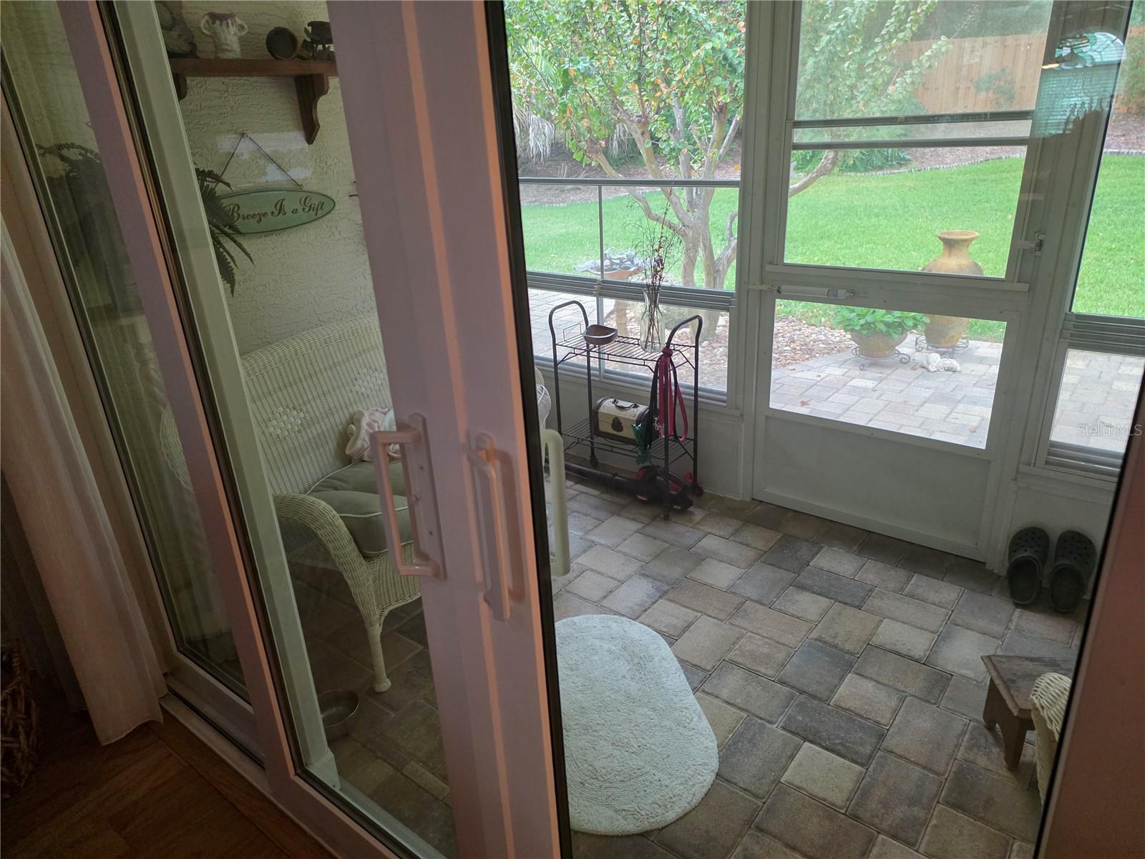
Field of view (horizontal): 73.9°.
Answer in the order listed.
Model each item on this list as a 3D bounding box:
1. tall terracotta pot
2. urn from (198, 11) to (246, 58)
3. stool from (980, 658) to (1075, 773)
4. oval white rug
[{"bbox_3d":[2.402,-0.884,4.841,0.355,0.712,0.355,9,25,26],"label":"tall terracotta pot"},{"bbox_3d":[-1.092,-1.231,2.398,0.142,0.132,0.095,-21,28,-37],"label":"urn"},{"bbox_3d":[1.188,0.681,1.816,0.350,0.197,0.203,0,22,5],"label":"stool"},{"bbox_3d":[0.083,0.736,2.033,0.507,0.022,0.797,-6,23,-9],"label":"oval white rug"}]

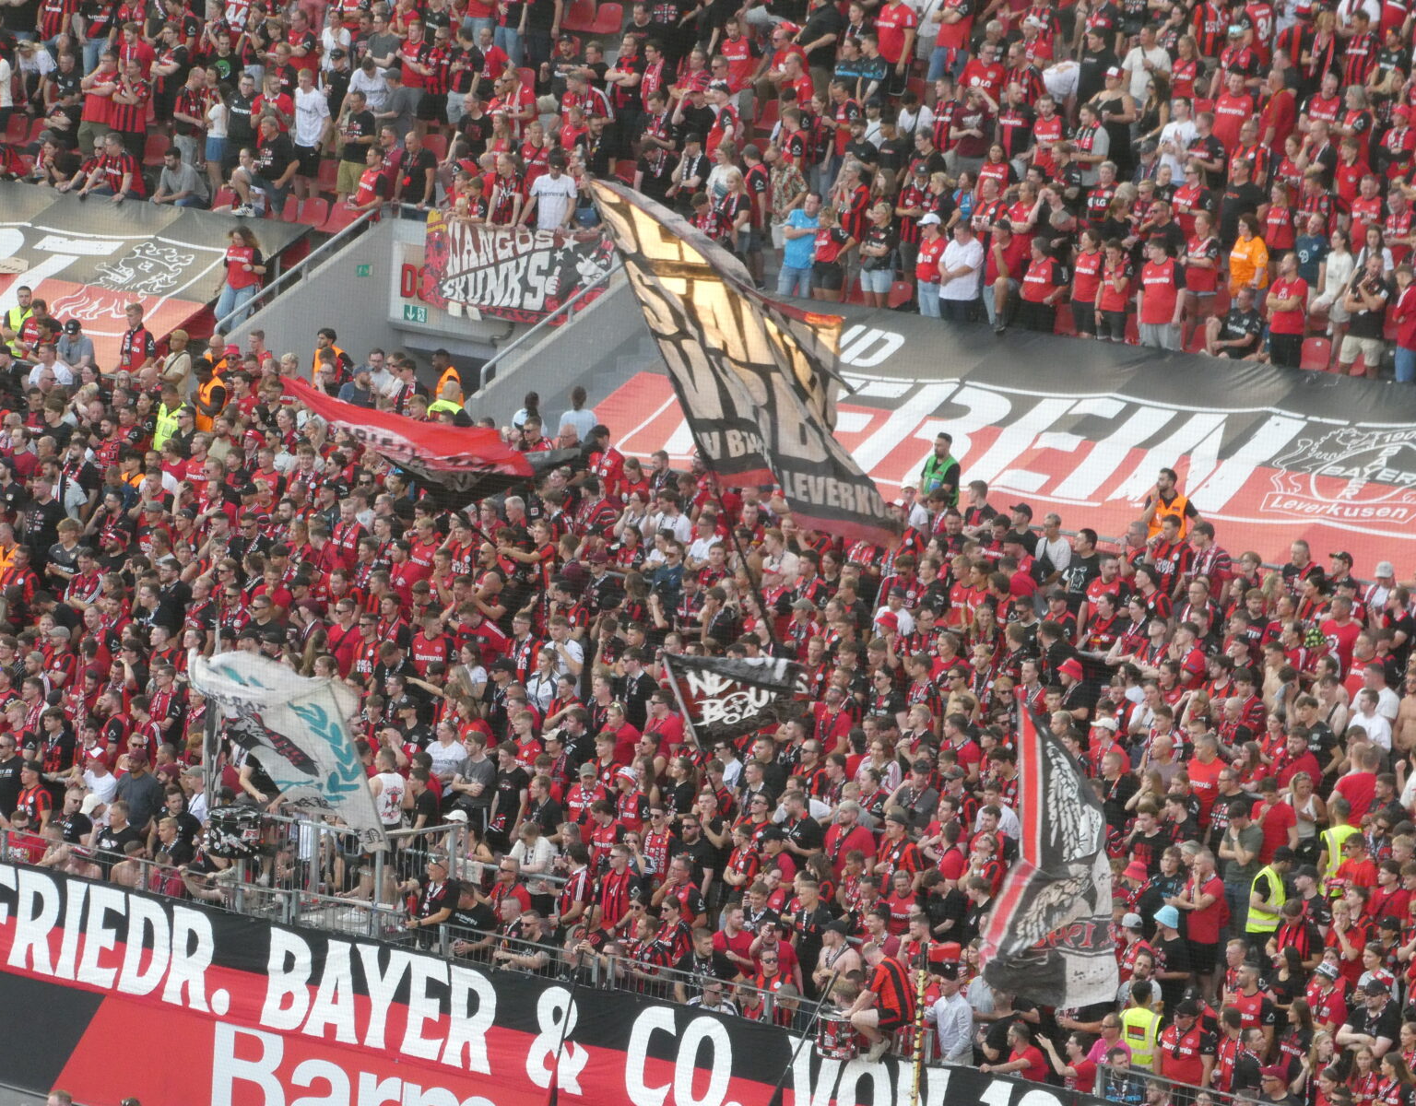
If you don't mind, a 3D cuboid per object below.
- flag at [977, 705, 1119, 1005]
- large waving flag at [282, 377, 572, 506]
[{"bbox_3d":[3.628,3.200,90.500,1.450,3.250,0.900,3,10,12],"label":"flag"},{"bbox_3d":[-3.431,-1.357,104.000,3.450,1.600,1.500,4,10,15],"label":"large waving flag"}]

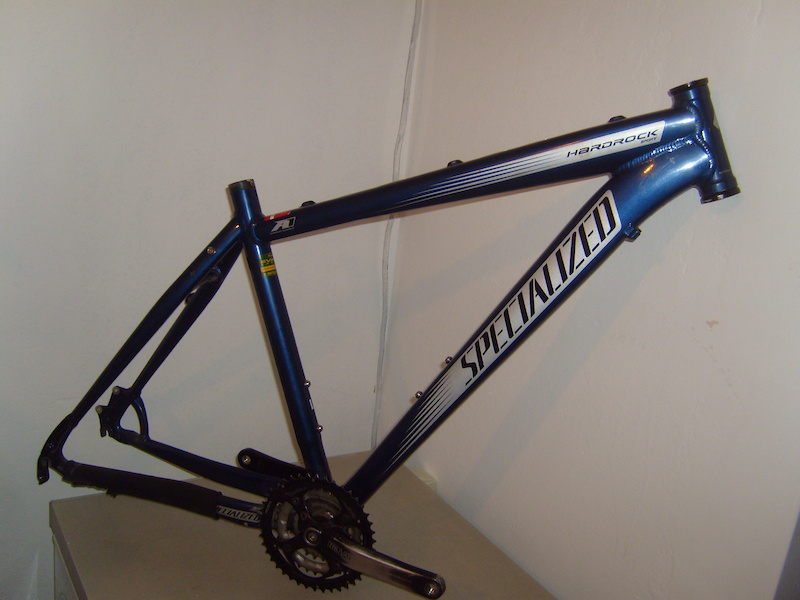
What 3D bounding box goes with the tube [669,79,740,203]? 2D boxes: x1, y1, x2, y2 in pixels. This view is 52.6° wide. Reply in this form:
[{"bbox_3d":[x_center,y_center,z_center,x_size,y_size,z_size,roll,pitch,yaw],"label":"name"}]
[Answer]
[{"bbox_3d":[0.342,-0.177,0.905,0.045,0.131,0.044,-16,6,21],"label":"tube"}]

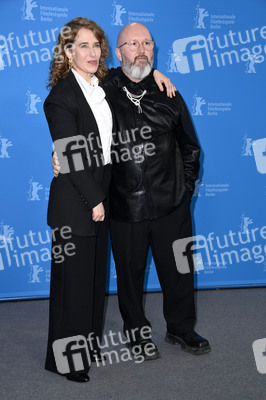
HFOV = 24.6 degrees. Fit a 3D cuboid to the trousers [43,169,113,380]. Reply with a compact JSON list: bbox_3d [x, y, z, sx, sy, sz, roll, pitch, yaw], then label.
[{"bbox_3d":[-0.279,0.346,3.105,0.310,1.040,0.380,8,12,37],"label":"trousers"}]

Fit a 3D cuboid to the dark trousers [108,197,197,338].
[{"bbox_3d":[0.101,0.328,3.353,0.450,0.900,0.330,-3,11,-22],"label":"dark trousers"}]

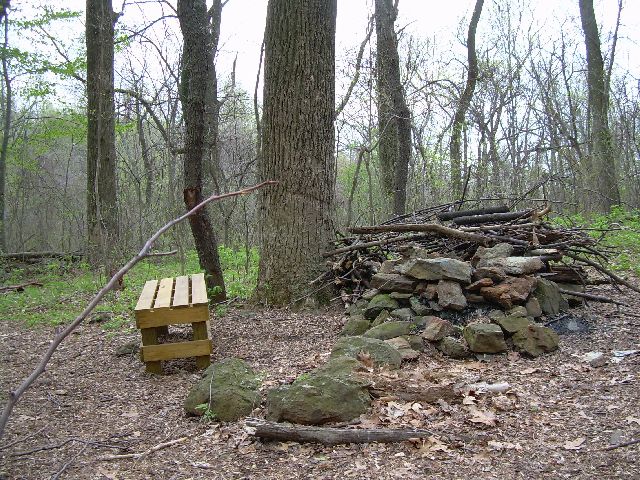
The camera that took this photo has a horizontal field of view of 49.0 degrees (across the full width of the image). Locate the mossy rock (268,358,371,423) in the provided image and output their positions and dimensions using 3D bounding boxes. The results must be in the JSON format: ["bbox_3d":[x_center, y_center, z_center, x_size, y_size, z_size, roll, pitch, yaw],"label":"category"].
[{"bbox_3d":[-0.017,0.861,4.139,0.570,0.250,0.560,-2,5,-6],"label":"mossy rock"}]

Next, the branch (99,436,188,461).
[{"bbox_3d":[-0.874,1.042,3.539,0.470,0.040,0.110,-4,6,-29],"label":"branch"}]

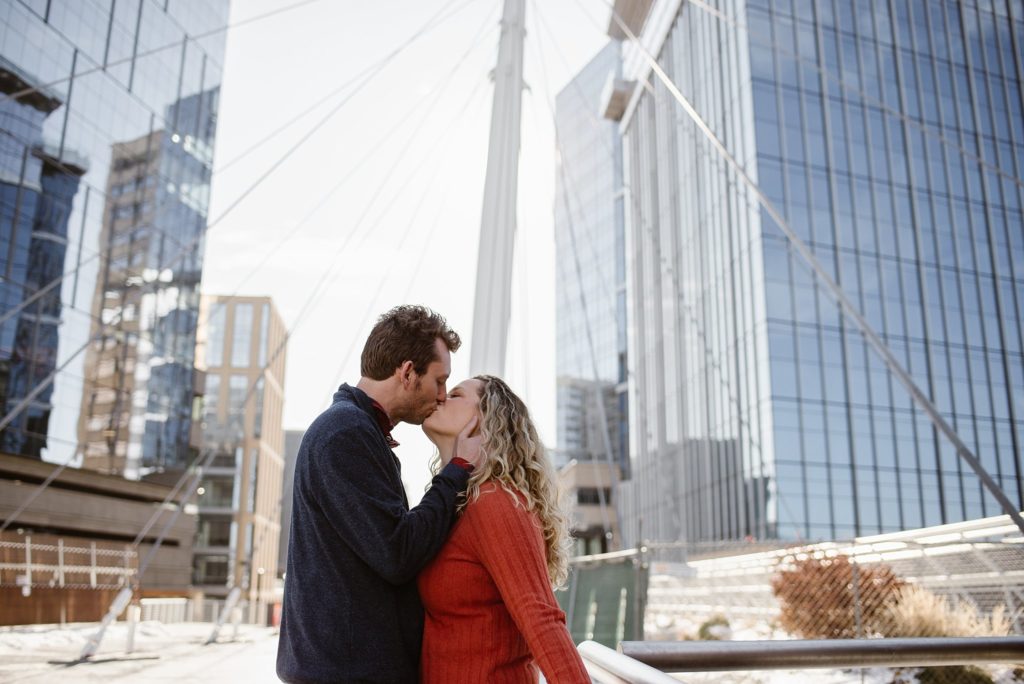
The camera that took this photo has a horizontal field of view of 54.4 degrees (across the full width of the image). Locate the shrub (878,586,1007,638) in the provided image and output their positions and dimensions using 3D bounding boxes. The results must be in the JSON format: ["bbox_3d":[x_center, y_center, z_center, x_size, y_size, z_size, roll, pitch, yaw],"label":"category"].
[{"bbox_3d":[7.415,4.668,17.000,2.000,1.080,1.400,-5,-16,18],"label":"shrub"}]

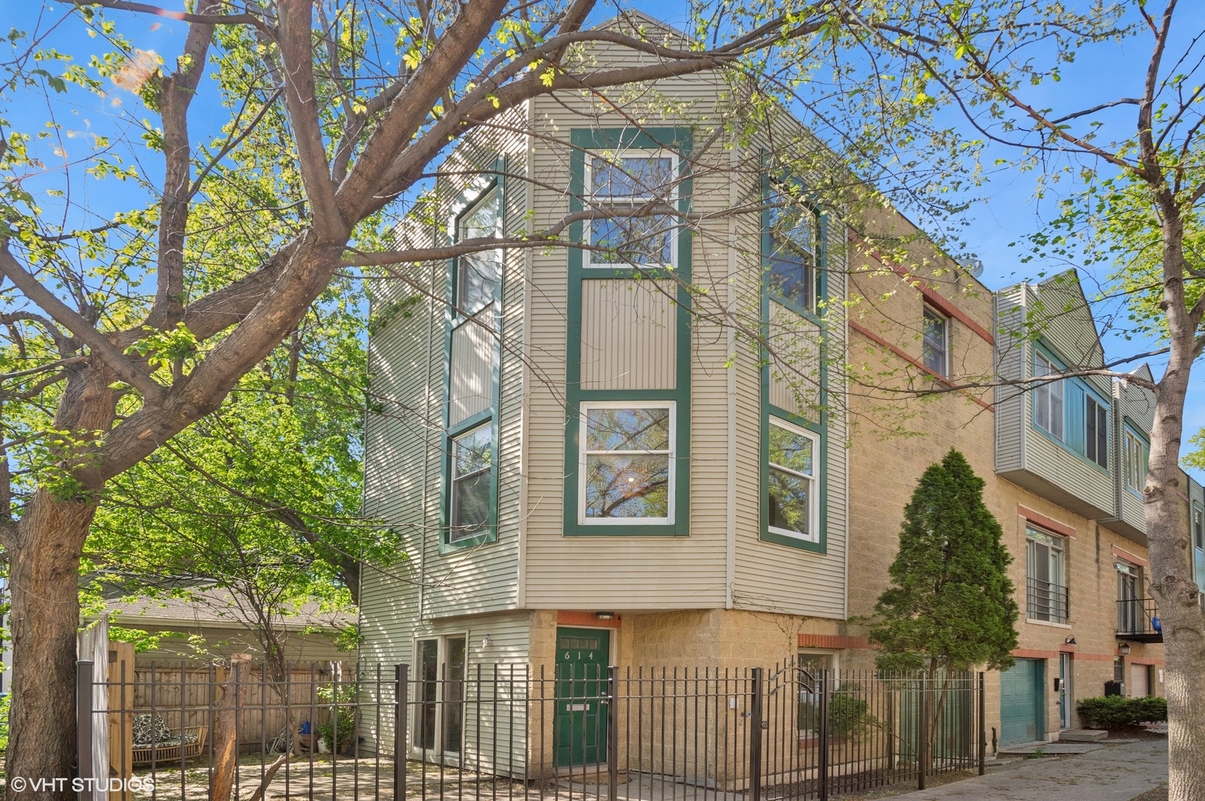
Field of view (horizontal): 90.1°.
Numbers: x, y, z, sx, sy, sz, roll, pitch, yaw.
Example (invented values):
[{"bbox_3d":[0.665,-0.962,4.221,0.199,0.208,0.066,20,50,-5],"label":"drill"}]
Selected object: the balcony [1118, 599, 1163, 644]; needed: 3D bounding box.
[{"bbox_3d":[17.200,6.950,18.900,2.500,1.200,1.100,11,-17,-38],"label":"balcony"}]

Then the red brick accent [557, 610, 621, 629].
[{"bbox_3d":[-0.190,3.180,8.750,1.080,0.210,0.100,9,-15,-32],"label":"red brick accent"}]

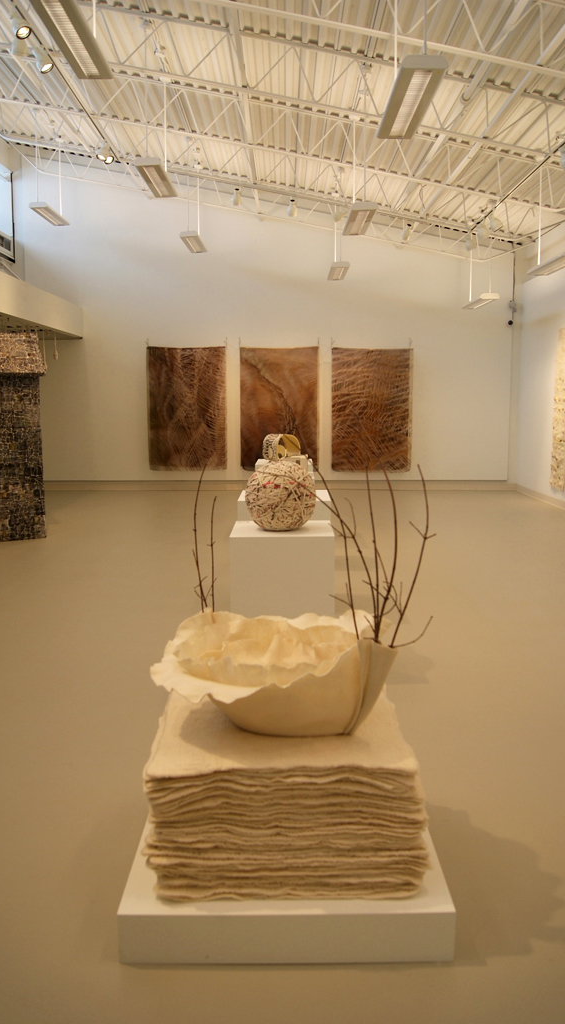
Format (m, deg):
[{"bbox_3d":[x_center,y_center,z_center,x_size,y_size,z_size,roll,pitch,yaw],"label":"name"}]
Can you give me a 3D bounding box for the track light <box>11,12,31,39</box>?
[{"bbox_3d":[-2.125,-3.968,6.253,0.170,0.210,0.145,8,11,43],"label":"track light"}]

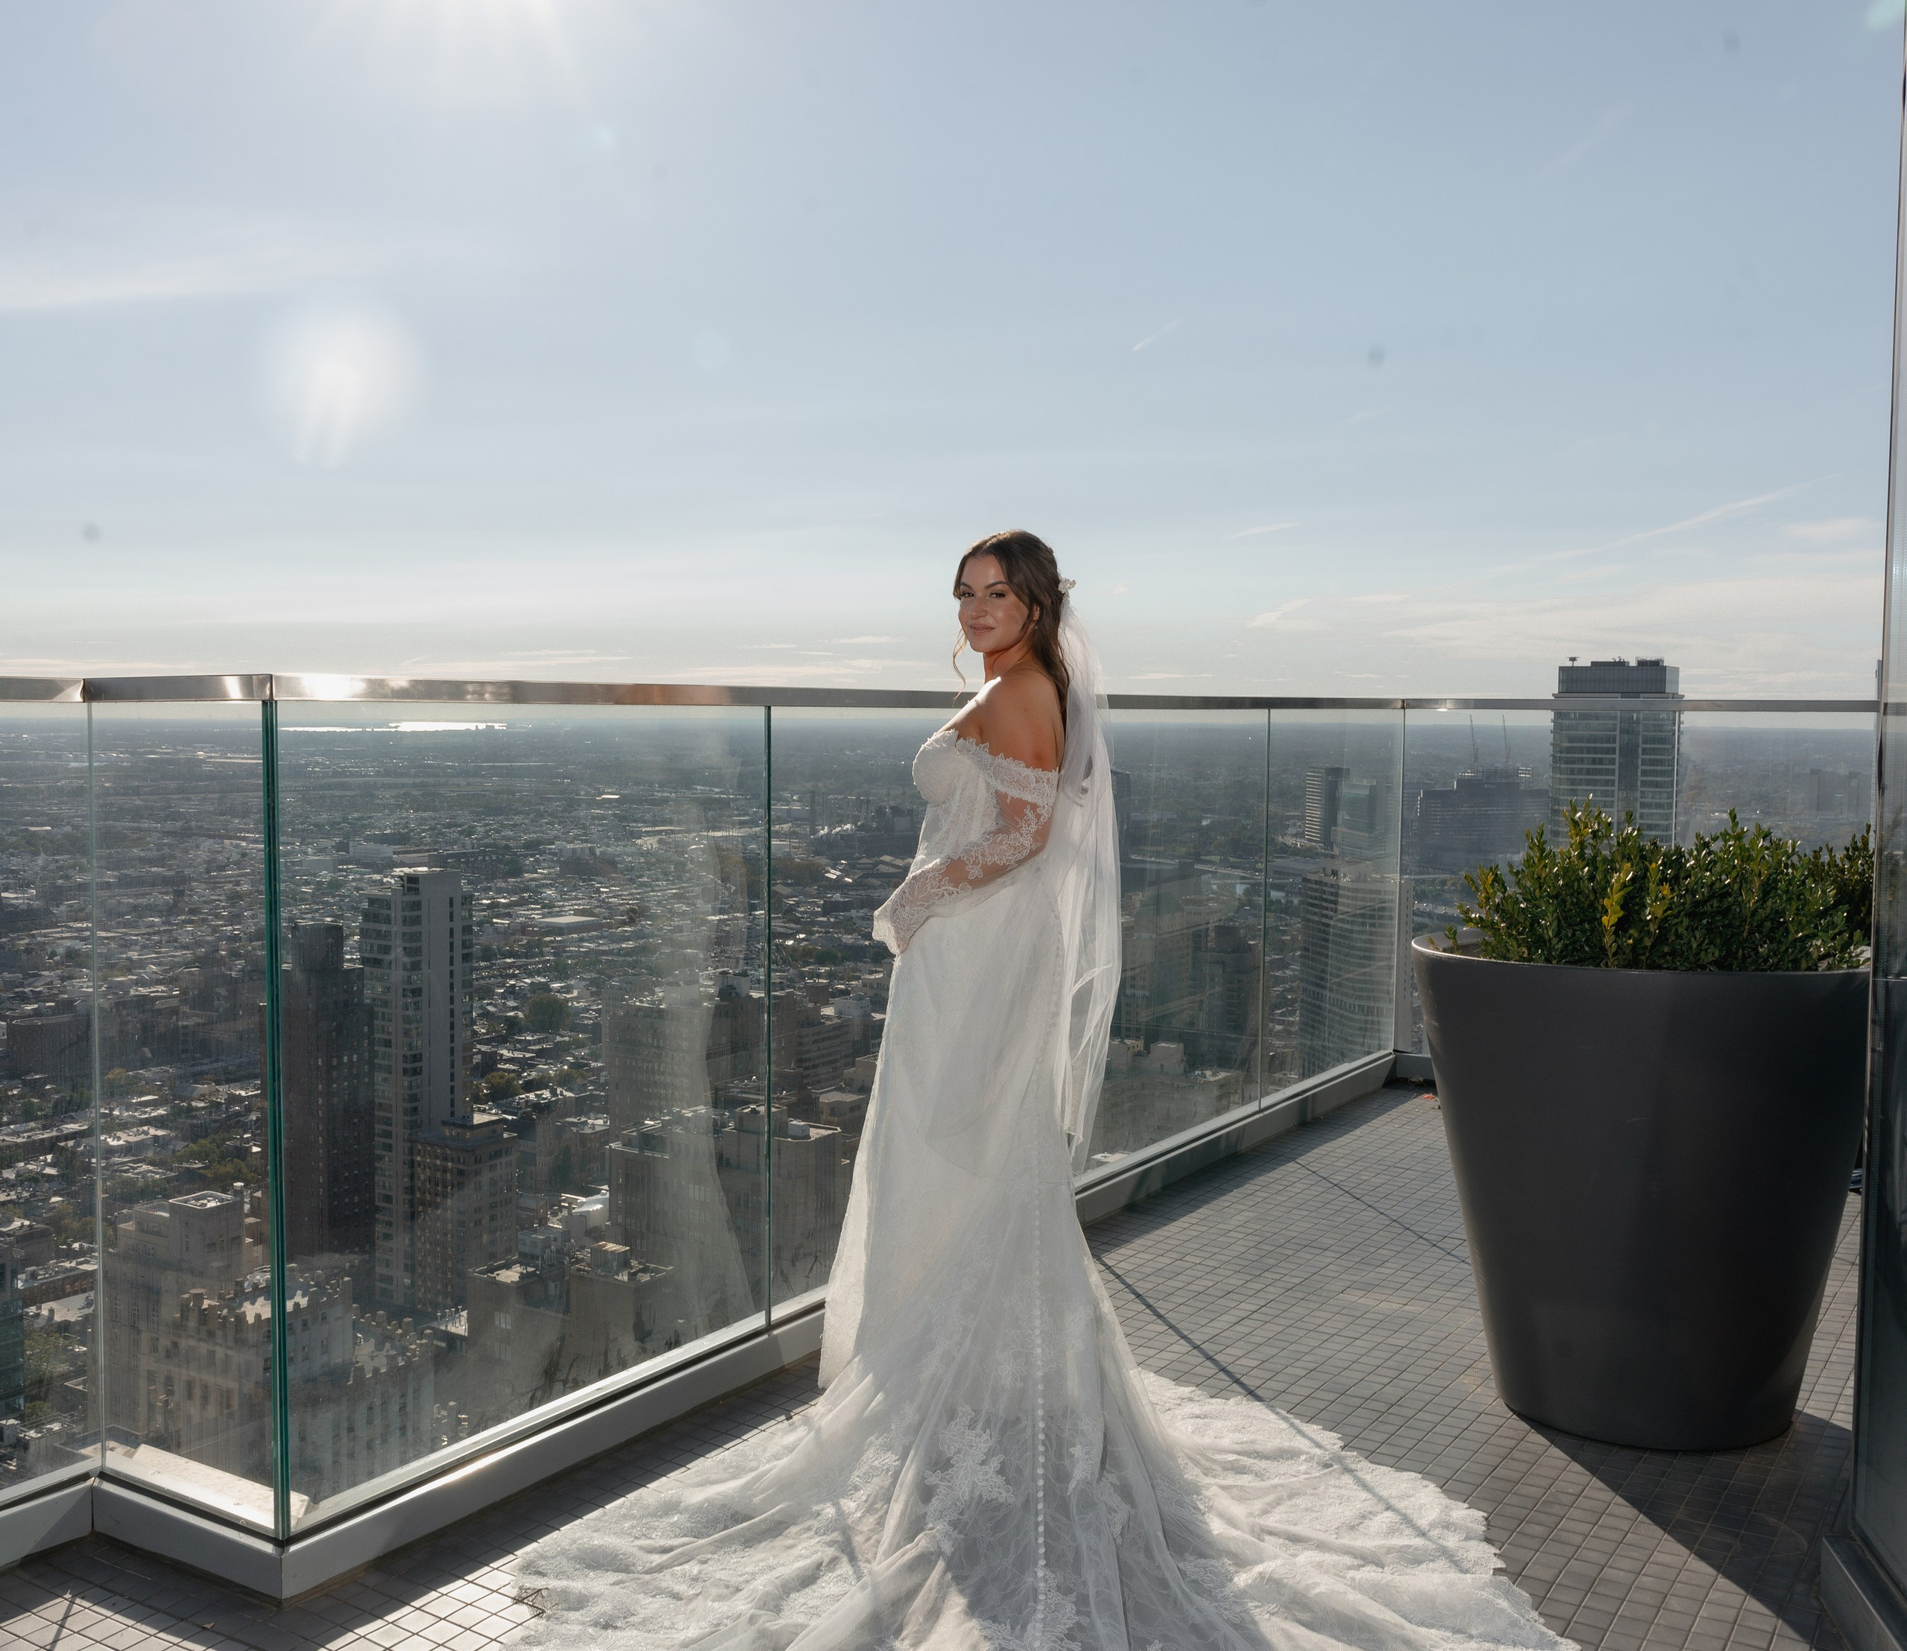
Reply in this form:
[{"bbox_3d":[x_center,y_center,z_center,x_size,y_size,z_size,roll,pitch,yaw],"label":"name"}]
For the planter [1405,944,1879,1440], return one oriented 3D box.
[{"bbox_3d":[1.356,0.676,3.728,0.909,0.901,0.909,0,3,0],"label":"planter"}]

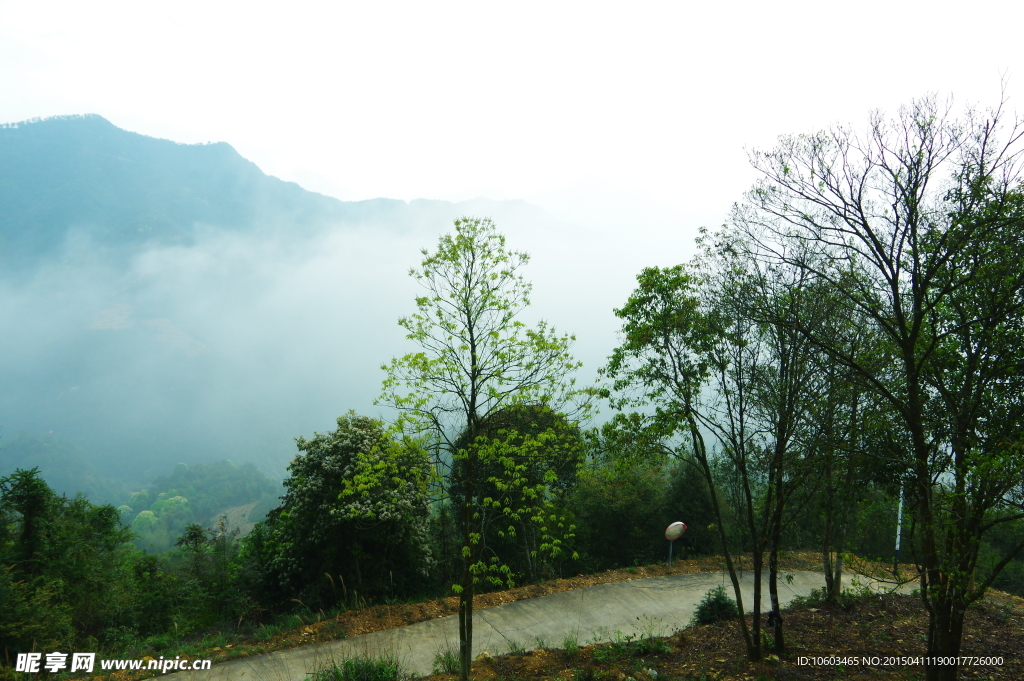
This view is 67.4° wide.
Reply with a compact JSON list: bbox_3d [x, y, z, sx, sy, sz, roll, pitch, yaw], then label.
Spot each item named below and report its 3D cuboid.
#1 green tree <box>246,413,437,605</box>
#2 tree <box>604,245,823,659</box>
[{"bbox_3d":[-4.440,4.430,20.000,4.600,5.000,4.300,0,4,0],"label":"green tree"},{"bbox_3d":[4.280,2.360,16.300,4.500,8.600,4.000,0,4,0],"label":"tree"}]

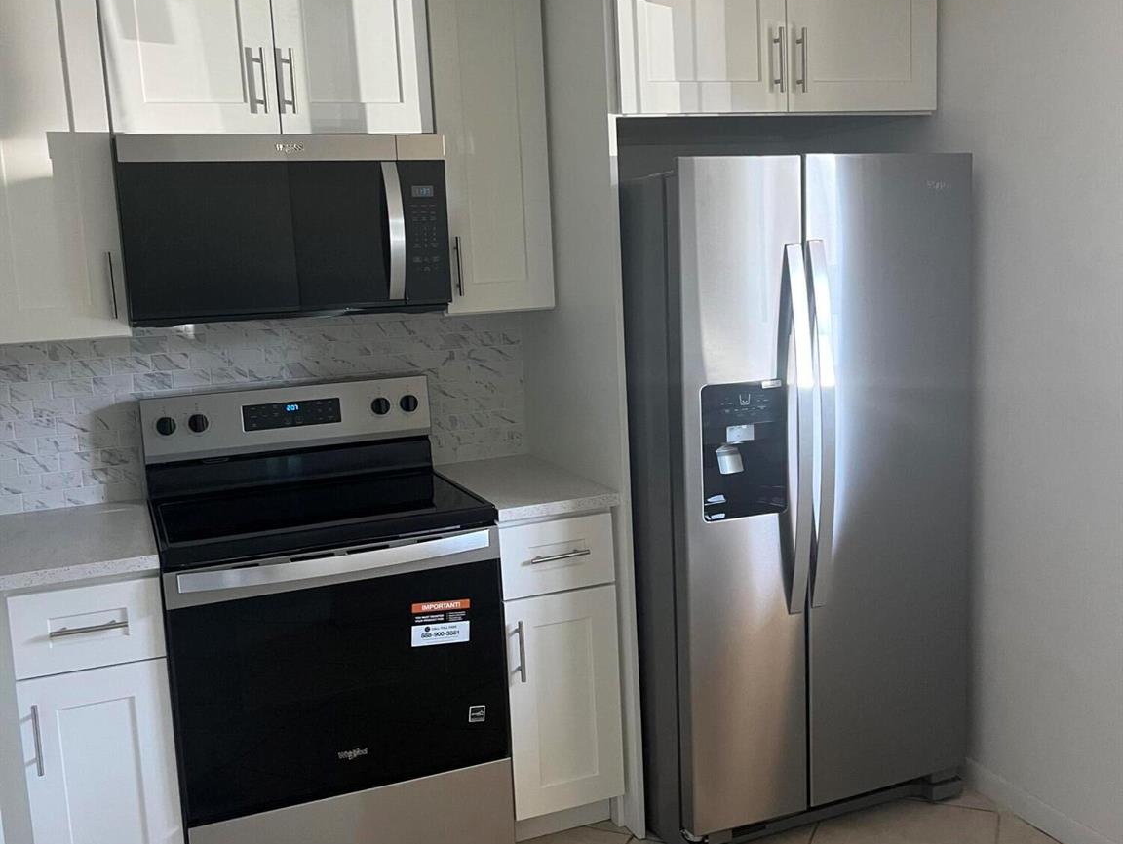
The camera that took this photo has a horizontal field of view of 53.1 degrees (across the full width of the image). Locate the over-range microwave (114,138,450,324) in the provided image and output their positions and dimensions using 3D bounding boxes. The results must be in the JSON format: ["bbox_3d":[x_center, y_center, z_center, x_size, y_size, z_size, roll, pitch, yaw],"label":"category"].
[{"bbox_3d":[-0.701,-0.483,2.843,0.757,0.433,0.415,-6,9,-21],"label":"over-range microwave"}]

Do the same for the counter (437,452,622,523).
[{"bbox_3d":[-0.124,0.171,3.040,0.315,0.031,0.649,-6,9,-21],"label":"counter"}]

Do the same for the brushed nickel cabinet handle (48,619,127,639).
[{"bbox_3d":[-0.995,0.433,2.368,0.154,0.013,0.038,-6,9,-21],"label":"brushed nickel cabinet handle"}]

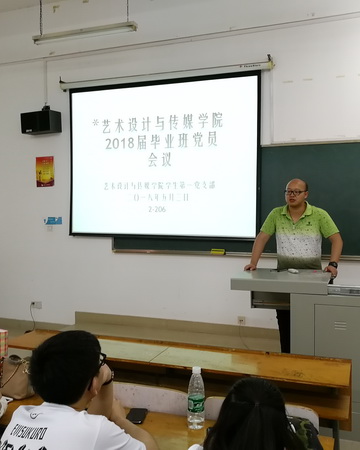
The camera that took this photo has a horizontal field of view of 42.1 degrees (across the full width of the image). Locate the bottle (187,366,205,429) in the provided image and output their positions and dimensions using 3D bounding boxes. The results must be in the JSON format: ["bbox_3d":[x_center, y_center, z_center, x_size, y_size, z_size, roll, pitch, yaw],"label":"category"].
[{"bbox_3d":[0.064,0.663,1.803,0.065,0.226,0.065,0,2,0],"label":"bottle"}]

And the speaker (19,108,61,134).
[{"bbox_3d":[-1.764,-1.302,5.984,0.447,0.250,0.231,1,6,24],"label":"speaker"}]

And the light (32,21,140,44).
[{"bbox_3d":[-1.049,-2.057,5.039,1.245,0.083,0.085,1,2,20],"label":"light"}]

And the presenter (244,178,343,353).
[{"bbox_3d":[1.040,0.464,4.299,0.840,1.750,0.480,1,2,23],"label":"presenter"}]

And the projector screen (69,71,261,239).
[{"bbox_3d":[-0.268,-0.783,5.619,2.460,1.888,0.050,1,2,20],"label":"projector screen"}]

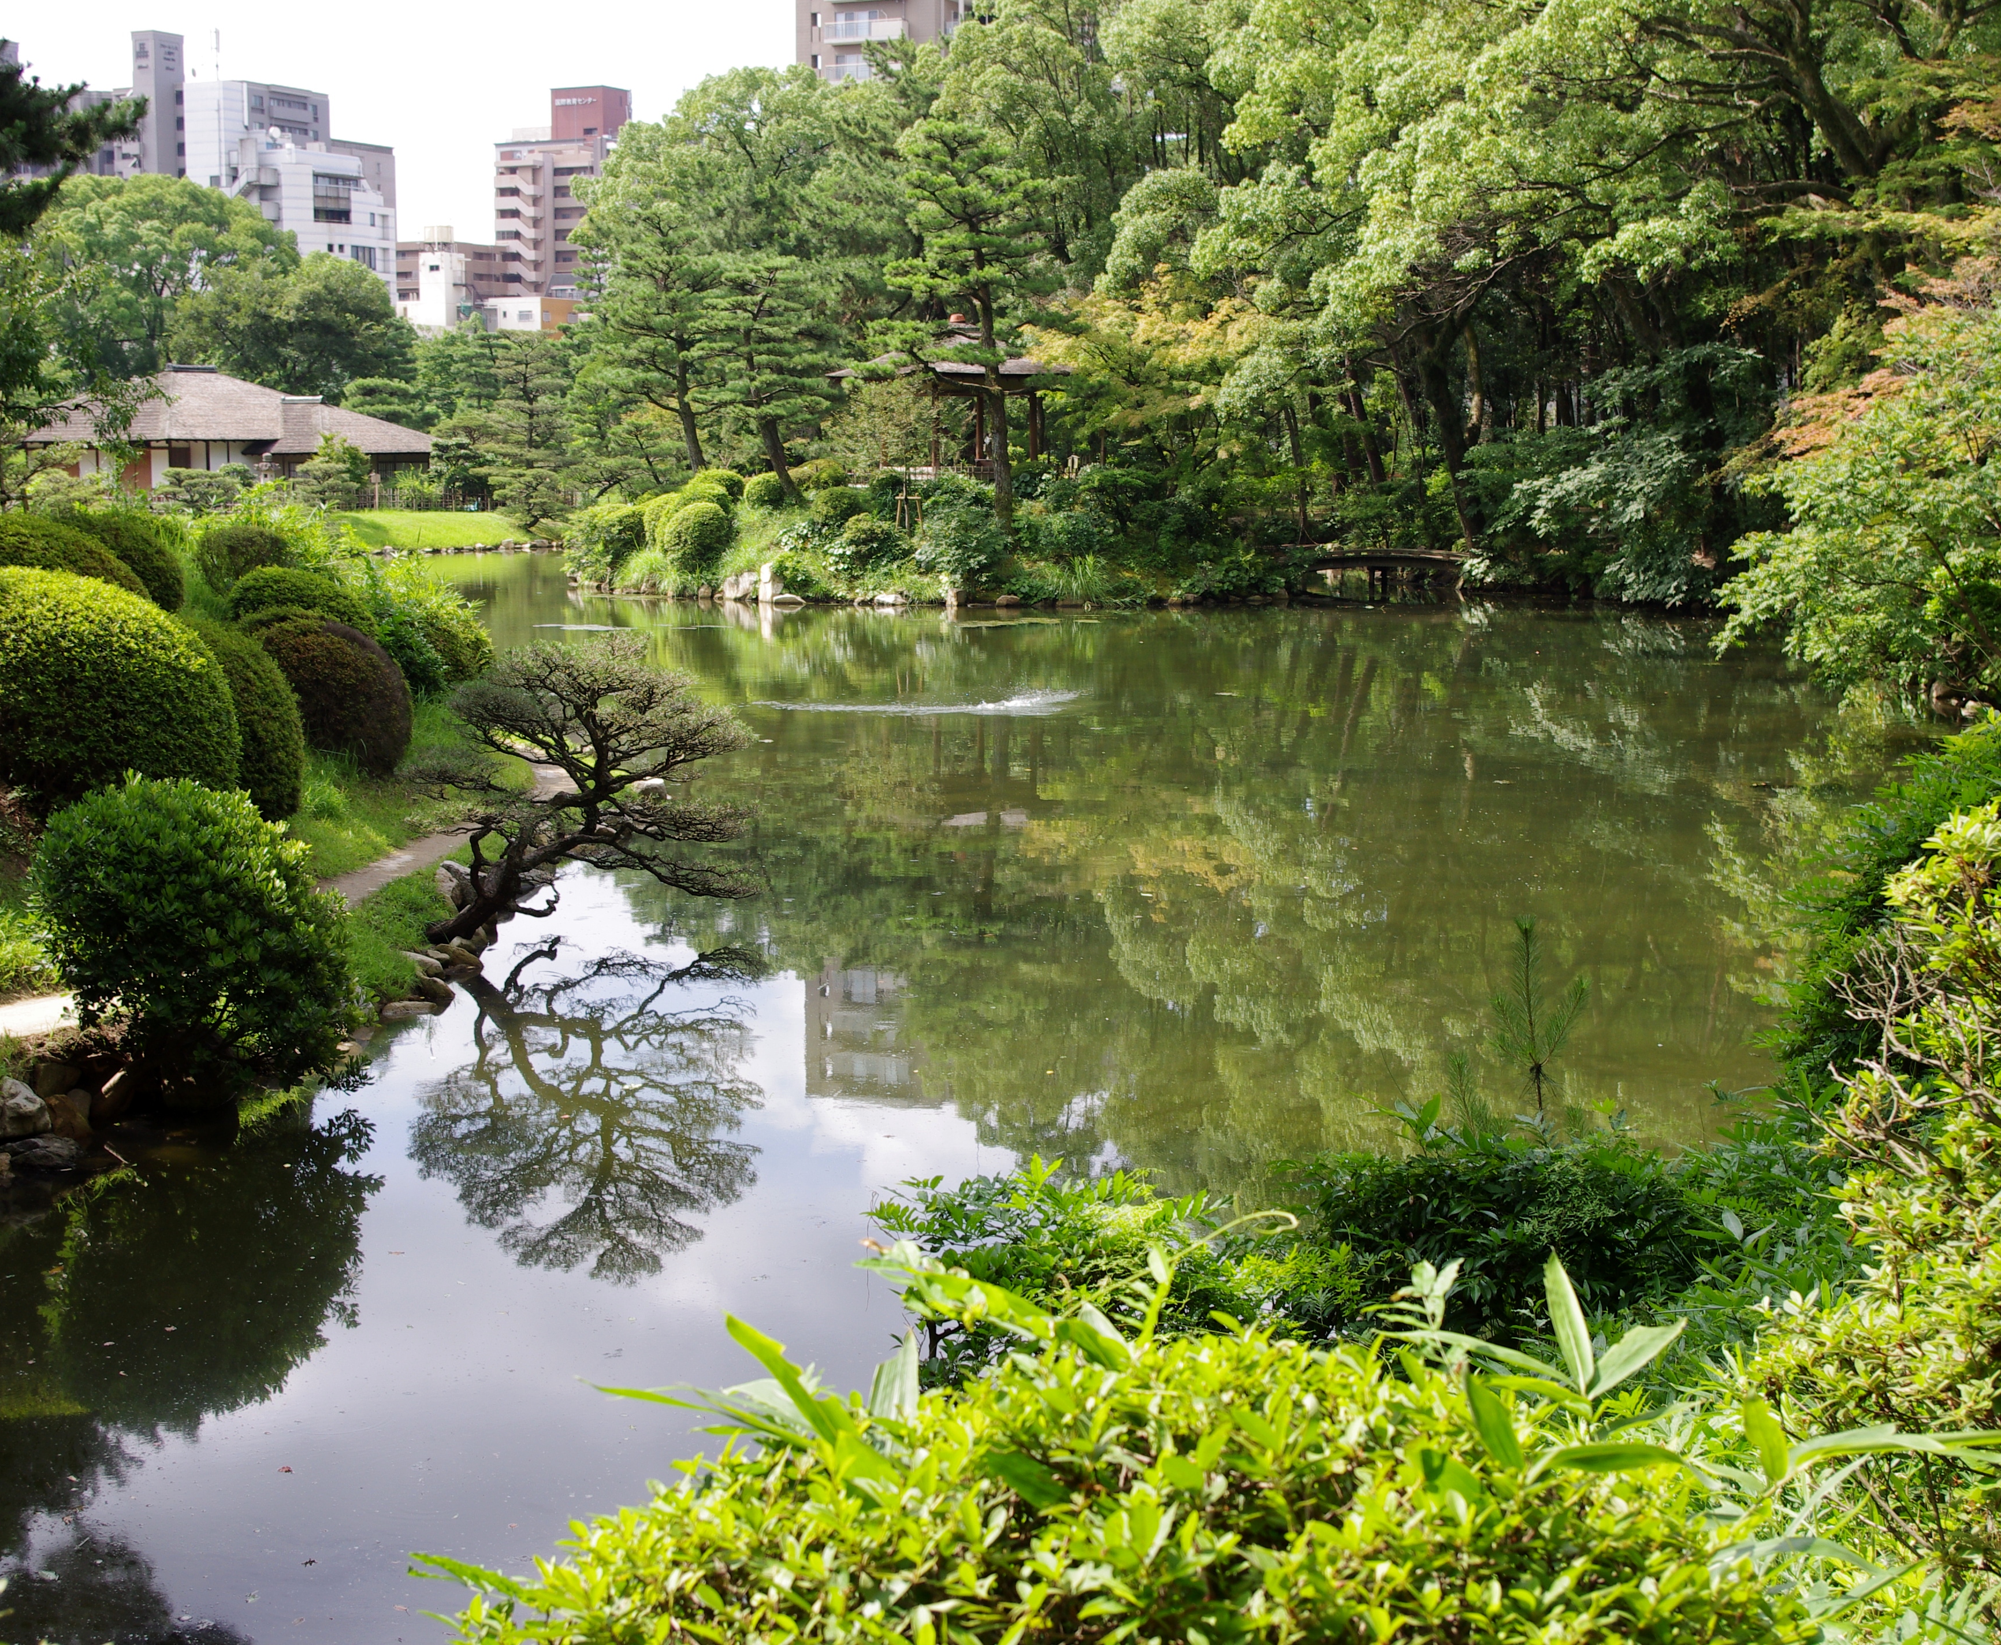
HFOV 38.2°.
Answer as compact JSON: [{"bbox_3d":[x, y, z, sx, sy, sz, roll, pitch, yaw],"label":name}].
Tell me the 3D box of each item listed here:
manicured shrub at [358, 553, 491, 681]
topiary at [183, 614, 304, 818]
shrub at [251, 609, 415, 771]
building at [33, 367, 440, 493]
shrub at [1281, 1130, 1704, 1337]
[{"bbox_3d":[-6.368,-2.239,31.979,1.480,1.414,1.500,-2,8,-11],"label":"manicured shrub"},{"bbox_3d":[-4.573,-0.617,17.200,1.100,1.180,1.150,-2,7,-15],"label":"topiary"},{"bbox_3d":[-4.474,-0.856,19.200,1.100,1.080,1.100,-2,7,-13],"label":"shrub"},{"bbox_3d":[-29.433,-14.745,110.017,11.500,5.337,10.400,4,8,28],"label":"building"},{"bbox_3d":[1.246,1.055,7.300,1.050,0.600,0.900,1,7,10],"label":"shrub"}]

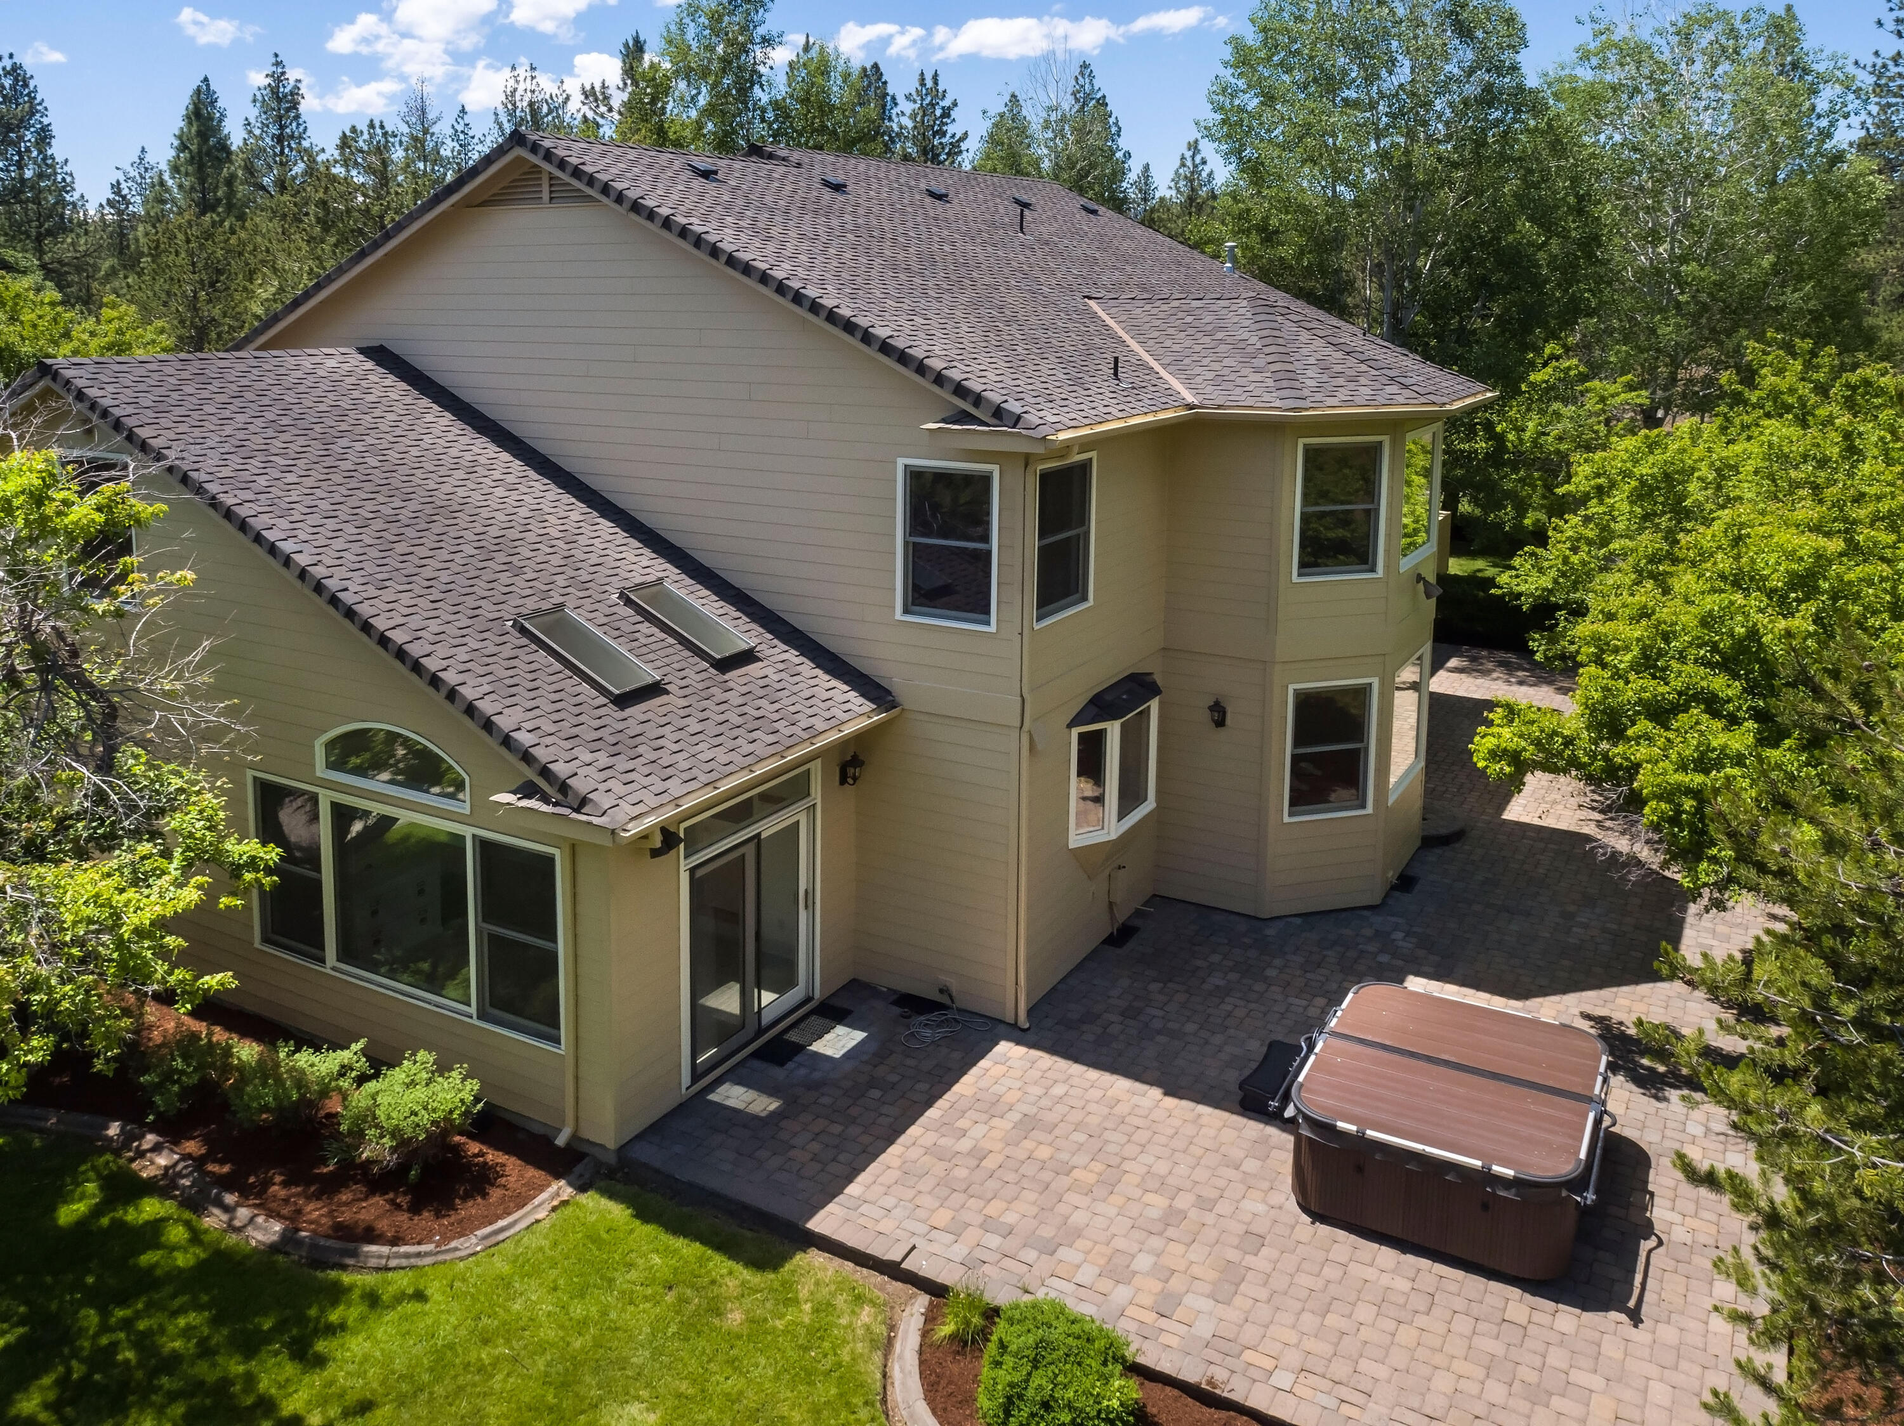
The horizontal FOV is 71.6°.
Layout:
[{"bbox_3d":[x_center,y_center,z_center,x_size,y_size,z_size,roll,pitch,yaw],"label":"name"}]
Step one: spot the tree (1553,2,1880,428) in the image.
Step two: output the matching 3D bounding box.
[{"bbox_3d":[24.404,-15.768,42.000,9.600,13.200,9.000,8,17,29],"label":"tree"}]

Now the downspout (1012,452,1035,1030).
[{"bbox_3d":[0.684,0.354,12.651,0.100,5.750,0.090,8,17,29],"label":"downspout"}]

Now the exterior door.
[{"bbox_3d":[-1.897,2.207,12.706,0.130,2.120,2.000,8,17,29],"label":"exterior door"}]

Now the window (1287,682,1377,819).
[{"bbox_3d":[4.472,0.443,15.539,1.150,1.660,0.110,-4,16,-14],"label":"window"}]

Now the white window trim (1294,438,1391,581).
[{"bbox_3d":[4.367,-2.276,14.782,1.140,1.590,0.100,-4,16,-14],"label":"white window trim"}]

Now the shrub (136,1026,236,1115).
[{"bbox_3d":[-7.224,3.313,12.434,0.760,0.620,0.740,8,17,29],"label":"shrub"}]

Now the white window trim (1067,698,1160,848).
[{"bbox_3d":[1.925,0.590,14.689,0.360,1.350,2.000,8,17,29],"label":"white window trim"}]

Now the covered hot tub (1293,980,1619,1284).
[{"bbox_3d":[4.090,3.356,10.868,2.200,0.920,2.350,8,17,29],"label":"covered hot tub"}]

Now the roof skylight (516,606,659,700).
[{"bbox_3d":[-3.245,-0.536,11.743,1.300,0.150,0.640,34,28,19],"label":"roof skylight"}]

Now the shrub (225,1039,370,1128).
[{"bbox_3d":[-6.093,3.349,12.272,1.050,0.620,0.850,8,17,29],"label":"shrub"}]

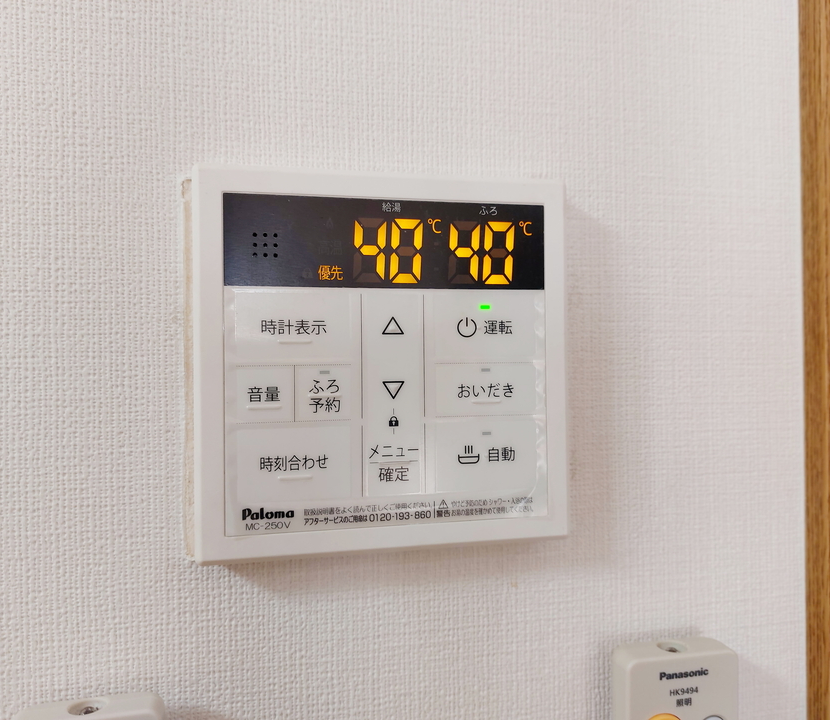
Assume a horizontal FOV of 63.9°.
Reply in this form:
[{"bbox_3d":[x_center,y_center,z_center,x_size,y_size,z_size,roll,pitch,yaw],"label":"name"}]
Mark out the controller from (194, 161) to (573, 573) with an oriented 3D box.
[{"bbox_3d":[-0.010,0.001,0.220,0.120,0.120,0.019,0,0,-11],"label":"controller"}]

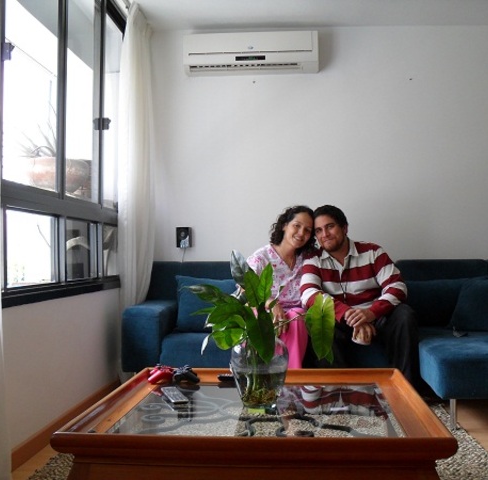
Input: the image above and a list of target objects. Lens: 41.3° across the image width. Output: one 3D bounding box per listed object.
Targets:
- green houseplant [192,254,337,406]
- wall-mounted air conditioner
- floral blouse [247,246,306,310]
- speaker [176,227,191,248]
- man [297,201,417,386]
[{"bbox_3d":[0.064,0.268,1.946,0.430,0.470,0.390,0,-1,5],"label":"green houseplant"},{"bbox_3d":[0.051,-1.238,4.359,0.890,0.265,0.210,0,-1,5],"label":"wall-mounted air conditioner"},{"bbox_3d":[0.213,0.238,3.771,0.410,0.450,0.290,0,-1,-2],"label":"floral blouse"},{"bbox_3d":[-0.412,-0.017,4.426,0.090,0.148,0.090,0,-1,5],"label":"speaker"},{"bbox_3d":[0.650,0.361,3.689,0.640,1.120,0.740,0,-1,9],"label":"man"}]

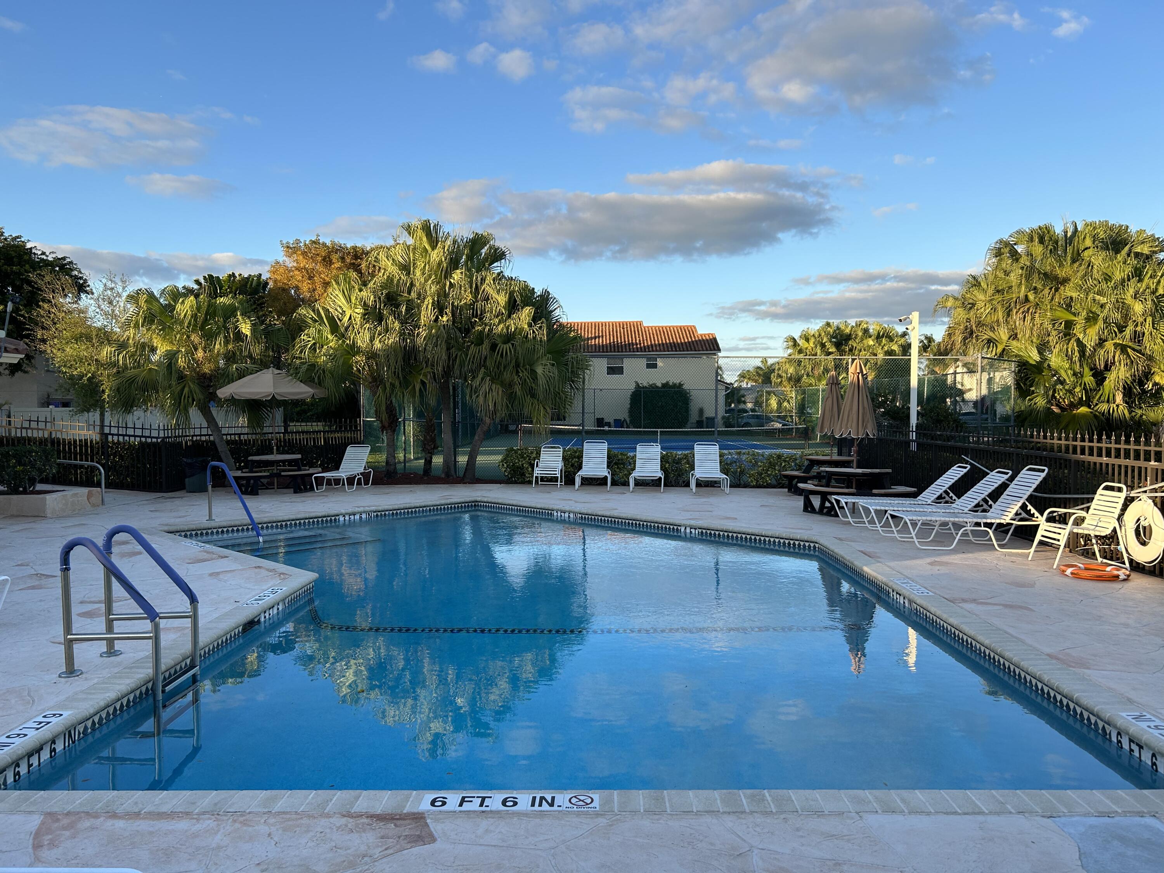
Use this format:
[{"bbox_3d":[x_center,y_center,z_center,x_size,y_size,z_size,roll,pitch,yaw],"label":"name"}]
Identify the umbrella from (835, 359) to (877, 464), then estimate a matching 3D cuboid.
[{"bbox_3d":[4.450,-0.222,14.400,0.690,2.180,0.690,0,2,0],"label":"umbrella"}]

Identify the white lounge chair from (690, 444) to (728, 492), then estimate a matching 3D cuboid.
[{"bbox_3d":[2.633,0.640,18.033,0.680,0.960,1.650,0,2,5],"label":"white lounge chair"}]

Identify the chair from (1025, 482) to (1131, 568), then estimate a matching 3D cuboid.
[{"bbox_3d":[5.450,0.956,9.601,0.780,0.900,0.580,0,2,4],"label":"chair"}]

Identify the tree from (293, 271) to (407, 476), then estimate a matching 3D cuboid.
[{"bbox_3d":[-5.550,-1.504,21.266,3.000,5.150,3.100,0,2,0],"label":"tree"}]

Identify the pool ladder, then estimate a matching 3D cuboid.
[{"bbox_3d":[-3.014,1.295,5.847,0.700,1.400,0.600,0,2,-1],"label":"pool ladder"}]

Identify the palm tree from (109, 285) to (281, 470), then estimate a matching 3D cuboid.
[{"bbox_3d":[-9.070,-1.246,20.473,4.050,4.680,3.900,0,2,0],"label":"palm tree"}]

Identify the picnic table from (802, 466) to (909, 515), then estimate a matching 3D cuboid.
[{"bbox_3d":[4.404,0.860,14.138,1.870,0.750,1.870,-1,2,-20],"label":"picnic table"}]

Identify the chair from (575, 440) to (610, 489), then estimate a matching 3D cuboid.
[{"bbox_3d":[0.253,0.622,18.732,0.680,0.970,1.650,0,2,3],"label":"chair"}]

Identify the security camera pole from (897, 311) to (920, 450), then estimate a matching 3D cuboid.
[{"bbox_3d":[6.846,-0.856,18.383,0.470,3.600,0.260,-1,2,-30],"label":"security camera pole"}]

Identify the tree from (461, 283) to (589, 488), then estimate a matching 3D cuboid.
[{"bbox_3d":[-1.390,-1.367,20.869,3.030,4.900,3.100,0,2,0],"label":"tree"}]

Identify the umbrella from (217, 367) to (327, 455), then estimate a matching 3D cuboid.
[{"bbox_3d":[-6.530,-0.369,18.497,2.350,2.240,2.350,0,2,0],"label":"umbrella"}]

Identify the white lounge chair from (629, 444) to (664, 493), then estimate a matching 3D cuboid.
[{"bbox_3d":[1.390,0.658,18.777,0.660,0.970,1.580,0,2,4],"label":"white lounge chair"}]

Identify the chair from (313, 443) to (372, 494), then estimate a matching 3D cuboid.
[{"bbox_3d":[-5.090,0.666,18.877,0.660,0.950,1.580,0,2,8],"label":"chair"}]

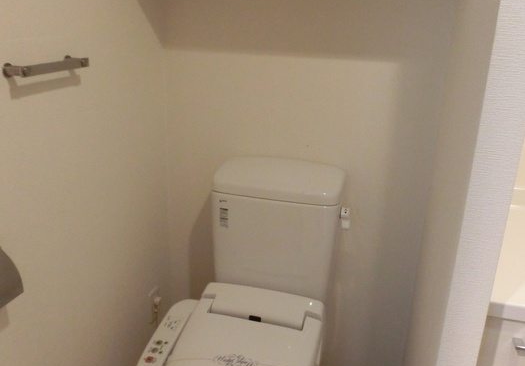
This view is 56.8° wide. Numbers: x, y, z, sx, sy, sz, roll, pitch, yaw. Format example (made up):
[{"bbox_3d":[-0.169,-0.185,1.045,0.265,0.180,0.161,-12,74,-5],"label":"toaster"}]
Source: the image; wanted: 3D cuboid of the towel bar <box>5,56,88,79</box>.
[{"bbox_3d":[-0.477,-0.262,1.091,0.049,0.028,0.233,7,20,13],"label":"towel bar"}]

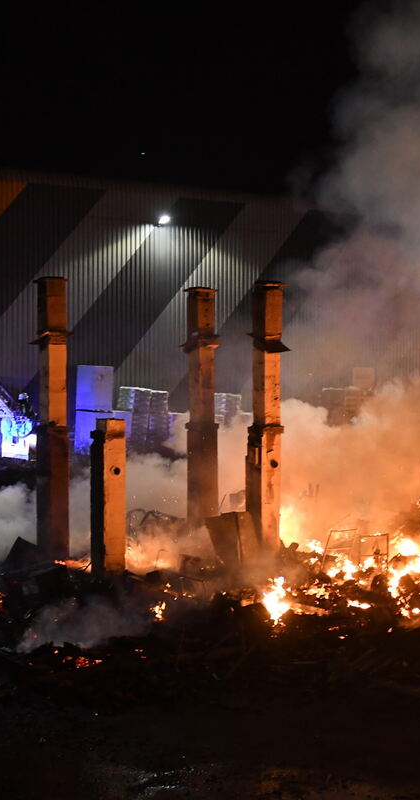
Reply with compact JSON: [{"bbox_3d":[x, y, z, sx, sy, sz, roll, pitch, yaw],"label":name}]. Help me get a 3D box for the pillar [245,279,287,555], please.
[{"bbox_3d":[1.565,0.493,33.197,0.760,7.560,0.760,-1,1,-35],"label":"pillar"}]

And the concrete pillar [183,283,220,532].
[{"bbox_3d":[-0.230,0.391,35.653,0.720,7.450,0.720,-1,1,-35],"label":"concrete pillar"}]

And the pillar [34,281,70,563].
[{"bbox_3d":[-4.281,0.516,32.631,0.720,7.610,0.720,-1,1,-35],"label":"pillar"}]

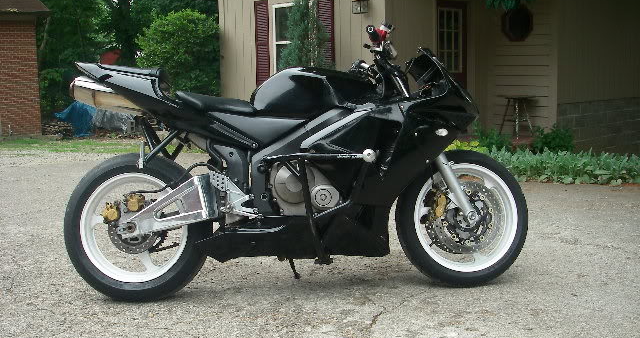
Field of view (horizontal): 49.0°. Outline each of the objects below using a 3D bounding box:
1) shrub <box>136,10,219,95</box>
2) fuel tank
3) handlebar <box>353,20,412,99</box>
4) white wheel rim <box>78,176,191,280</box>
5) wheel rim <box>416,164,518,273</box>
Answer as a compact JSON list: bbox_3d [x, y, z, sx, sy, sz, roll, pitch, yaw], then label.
[{"bbox_3d":[-3.131,-2.243,16.000,2.100,2.700,2.100,-1,8,0],"label":"shrub"},{"bbox_3d":[-0.029,-0.331,3.071,0.550,0.235,0.340,-1,-2,0],"label":"fuel tank"},{"bbox_3d":[0.252,-0.420,3.066,0.230,0.260,0.660,0,-7,-10],"label":"handlebar"},{"bbox_3d":[-0.785,0.252,3.052,0.463,0.463,0.152,-1,-2,0],"label":"white wheel rim"},{"bbox_3d":[0.619,0.214,3.047,0.463,0.463,0.105,0,-7,-10],"label":"wheel rim"}]

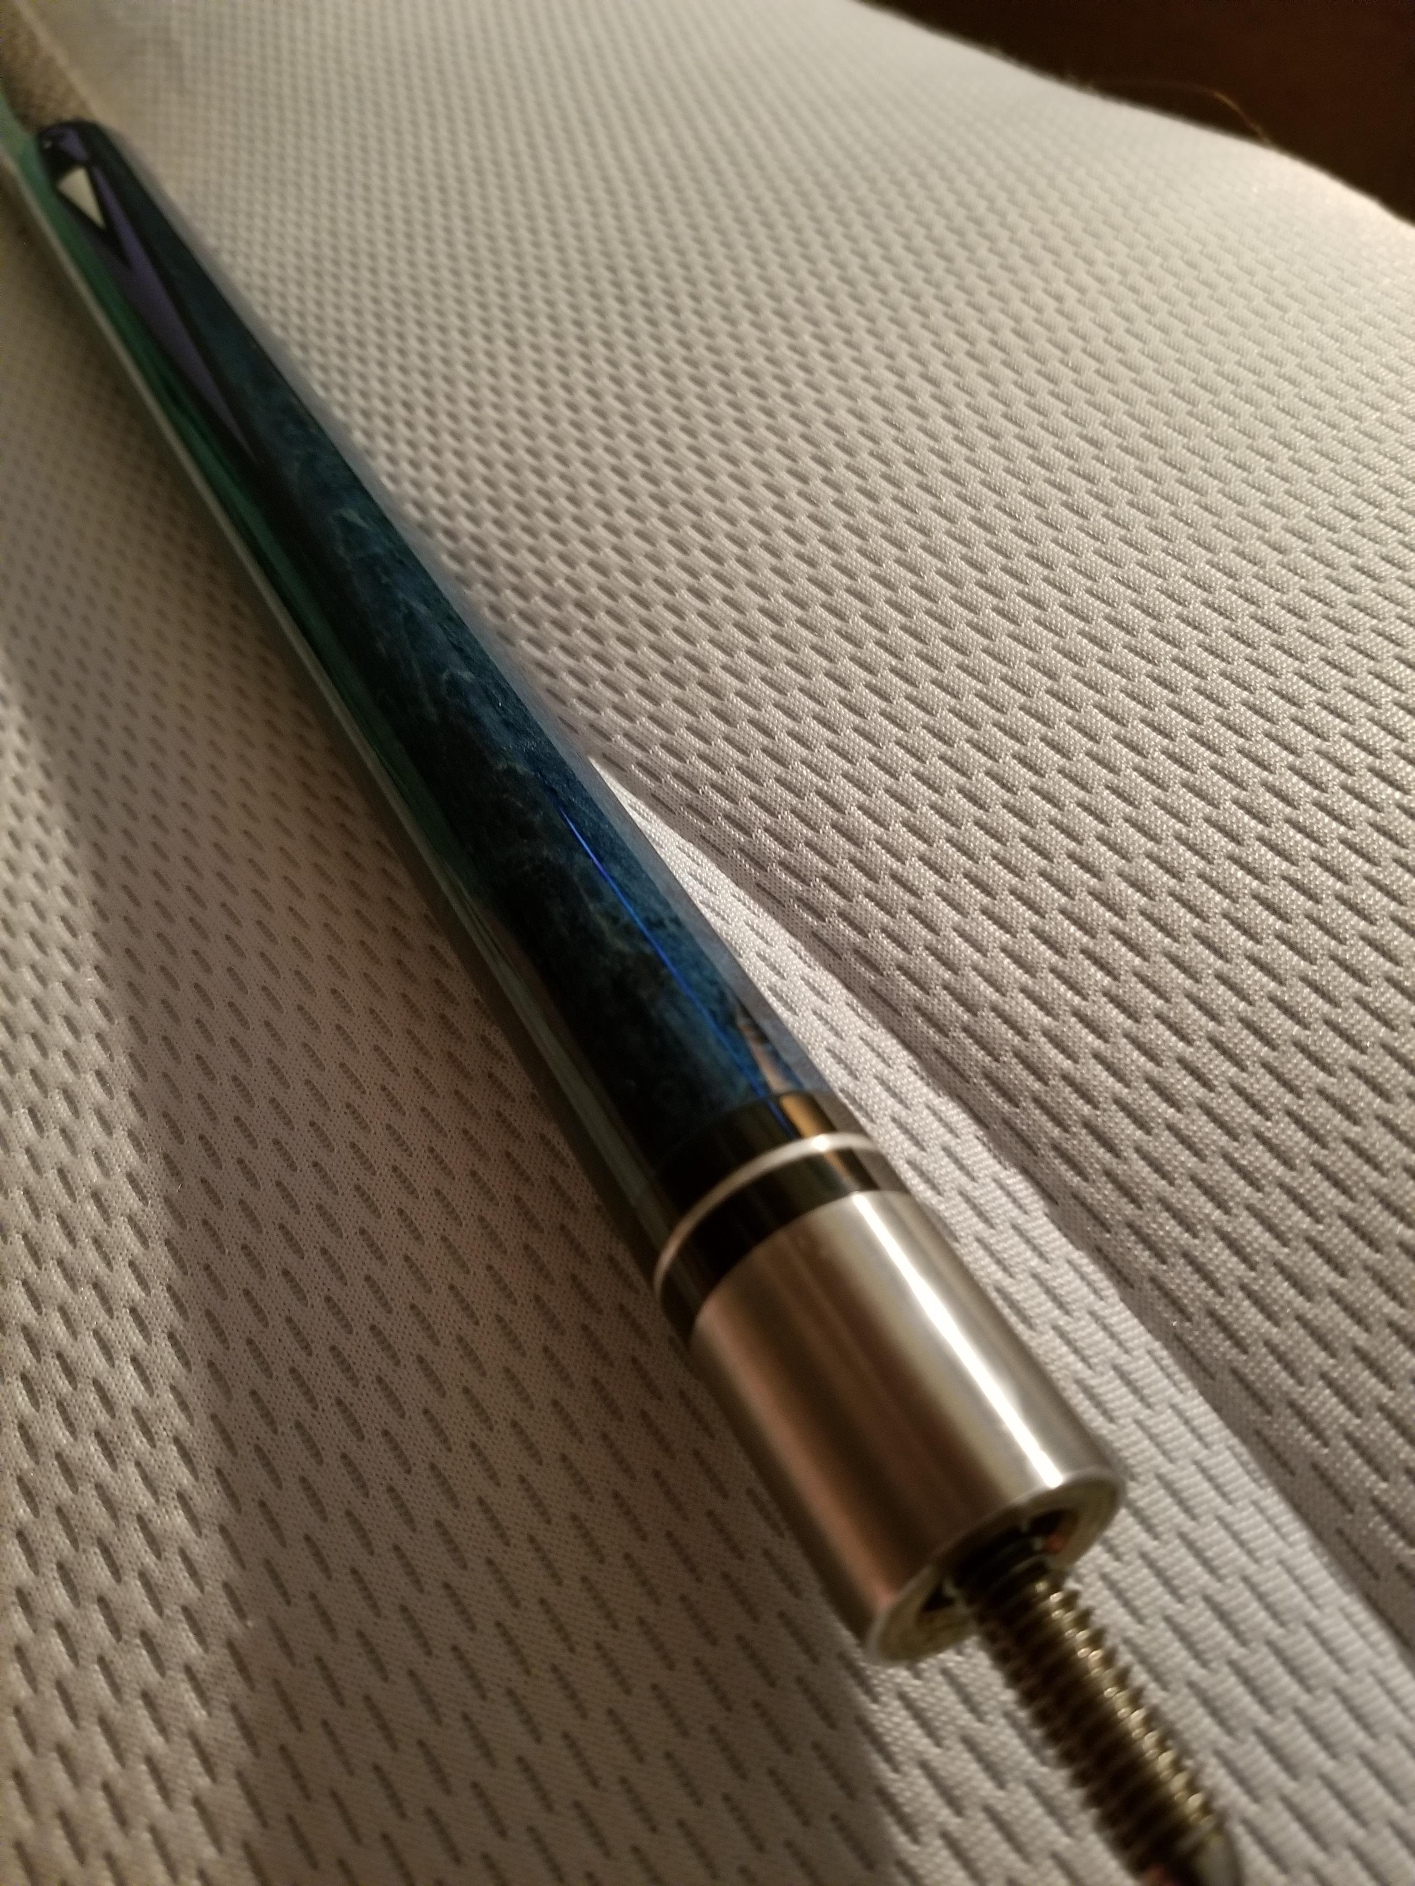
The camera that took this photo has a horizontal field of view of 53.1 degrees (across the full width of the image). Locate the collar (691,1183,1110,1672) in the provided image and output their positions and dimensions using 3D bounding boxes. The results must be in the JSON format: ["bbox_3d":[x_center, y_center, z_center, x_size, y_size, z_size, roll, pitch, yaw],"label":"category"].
[{"bbox_3d":[0.015,0.036,0.108,0.021,0.021,0.026,-28,48,-9],"label":"collar"}]

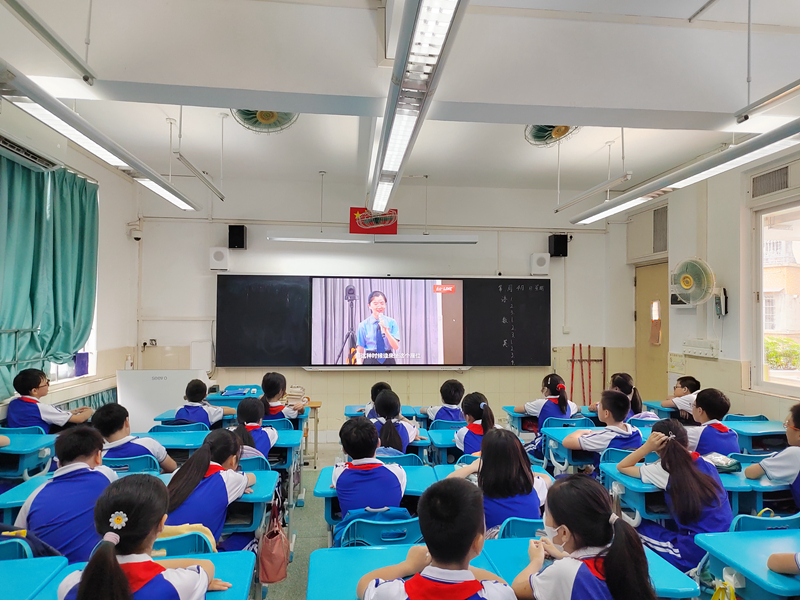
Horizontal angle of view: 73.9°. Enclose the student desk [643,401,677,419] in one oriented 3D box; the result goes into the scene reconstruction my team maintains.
[{"bbox_3d":[2.659,1.390,5.056,0.600,0.760,0.420,1,-2,-5],"label":"student desk"}]

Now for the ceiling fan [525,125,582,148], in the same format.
[{"bbox_3d":[1.022,-1.320,3.674,0.465,0.420,0.460,1,-2,-6],"label":"ceiling fan"}]

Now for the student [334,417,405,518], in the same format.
[{"bbox_3d":[-0.141,1.101,2.437,0.420,1.090,0.650,1,-2,-6],"label":"student"}]

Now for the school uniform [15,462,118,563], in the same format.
[{"bbox_3d":[-1.333,0.920,2.132,0.420,0.480,0.320,0,-2,2],"label":"school uniform"}]

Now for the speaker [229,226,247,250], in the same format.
[{"bbox_3d":[-1.969,-0.754,6.477,0.185,0.275,0.180,1,-2,-5],"label":"speaker"}]

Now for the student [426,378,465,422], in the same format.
[{"bbox_3d":[0.416,1.190,4.467,0.440,1.090,0.600,1,-2,-5],"label":"student"}]

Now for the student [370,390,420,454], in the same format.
[{"bbox_3d":[-0.051,1.150,3.458,0.420,1.110,0.620,1,-2,-5],"label":"student"}]

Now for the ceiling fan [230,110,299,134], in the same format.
[{"bbox_3d":[-0.874,-1.352,3.490,0.465,0.410,0.460,1,-2,-6],"label":"ceiling fan"}]

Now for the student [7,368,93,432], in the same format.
[{"bbox_3d":[-2.509,1.093,3.893,0.460,1.170,0.600,0,-2,16],"label":"student"}]

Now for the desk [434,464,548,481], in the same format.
[{"bbox_3d":[0.483,1.289,2.738,0.600,0.760,0.420,1,-2,-5],"label":"desk"}]

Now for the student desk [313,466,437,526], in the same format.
[{"bbox_3d":[-0.117,1.300,2.719,0.610,0.765,0.430,1,-2,-3],"label":"student desk"}]

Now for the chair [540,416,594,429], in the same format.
[{"bbox_3d":[1.293,1.332,4.333,0.420,0.800,0.460,1,-2,-5],"label":"chair"}]

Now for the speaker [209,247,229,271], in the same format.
[{"bbox_3d":[-2.191,-0.494,6.488,0.215,0.280,0.150,1,-2,-5],"label":"speaker"}]

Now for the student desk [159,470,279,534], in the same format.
[{"bbox_3d":[-0.924,1.290,2.597,0.610,0.765,0.430,1,-2,-8],"label":"student desk"}]

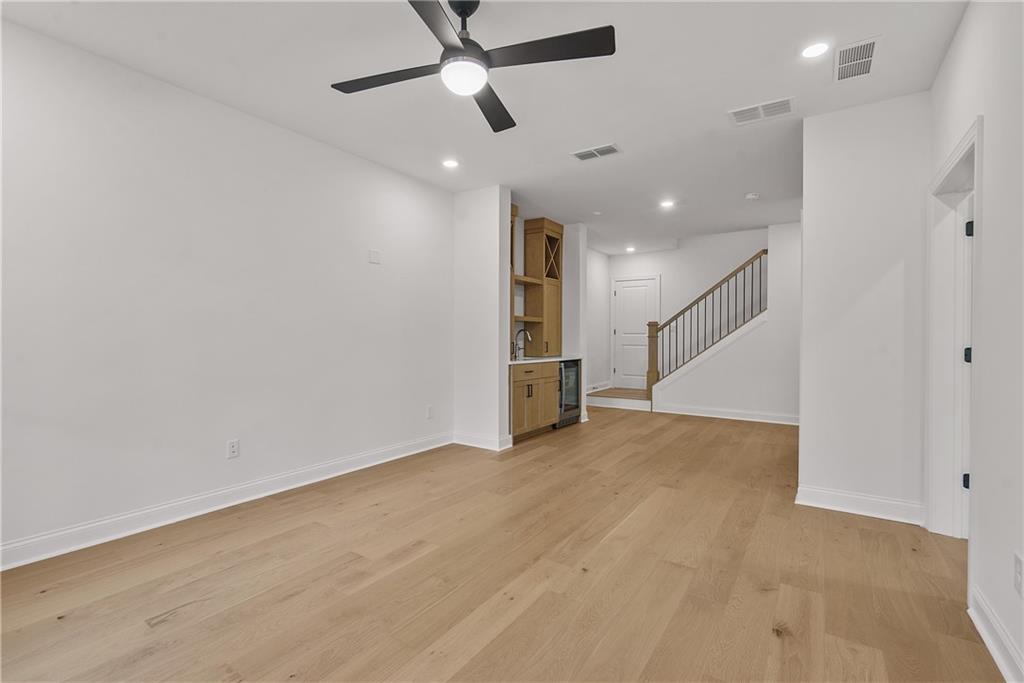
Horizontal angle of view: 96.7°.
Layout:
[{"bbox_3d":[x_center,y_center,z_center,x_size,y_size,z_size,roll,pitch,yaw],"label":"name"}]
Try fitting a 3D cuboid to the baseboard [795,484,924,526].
[{"bbox_3d":[2.304,1.092,3.064,0.673,0.142,0.025,1,1,35],"label":"baseboard"}]

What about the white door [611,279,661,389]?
[{"bbox_3d":[2.277,-0.134,8.441,0.840,2.070,0.050,1,1,35],"label":"white door"}]

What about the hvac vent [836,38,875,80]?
[{"bbox_3d":[1.914,-1.545,2.539,0.190,0.021,0.380,1,1,35],"label":"hvac vent"}]

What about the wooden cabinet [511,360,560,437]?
[{"bbox_3d":[0.057,0.637,5.449,0.610,0.790,1.015,1,1,35],"label":"wooden cabinet"}]

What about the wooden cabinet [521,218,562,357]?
[{"bbox_3d":[0.433,-0.705,6.222,0.315,1.812,0.485,1,1,35],"label":"wooden cabinet"}]

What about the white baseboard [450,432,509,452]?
[{"bbox_3d":[-0.337,1.053,4.922,0.633,0.142,0.190,1,1,35],"label":"white baseboard"}]

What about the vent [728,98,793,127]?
[{"bbox_3d":[1.711,-1.555,3.107,0.395,0.021,0.228,1,1,35],"label":"vent"}]

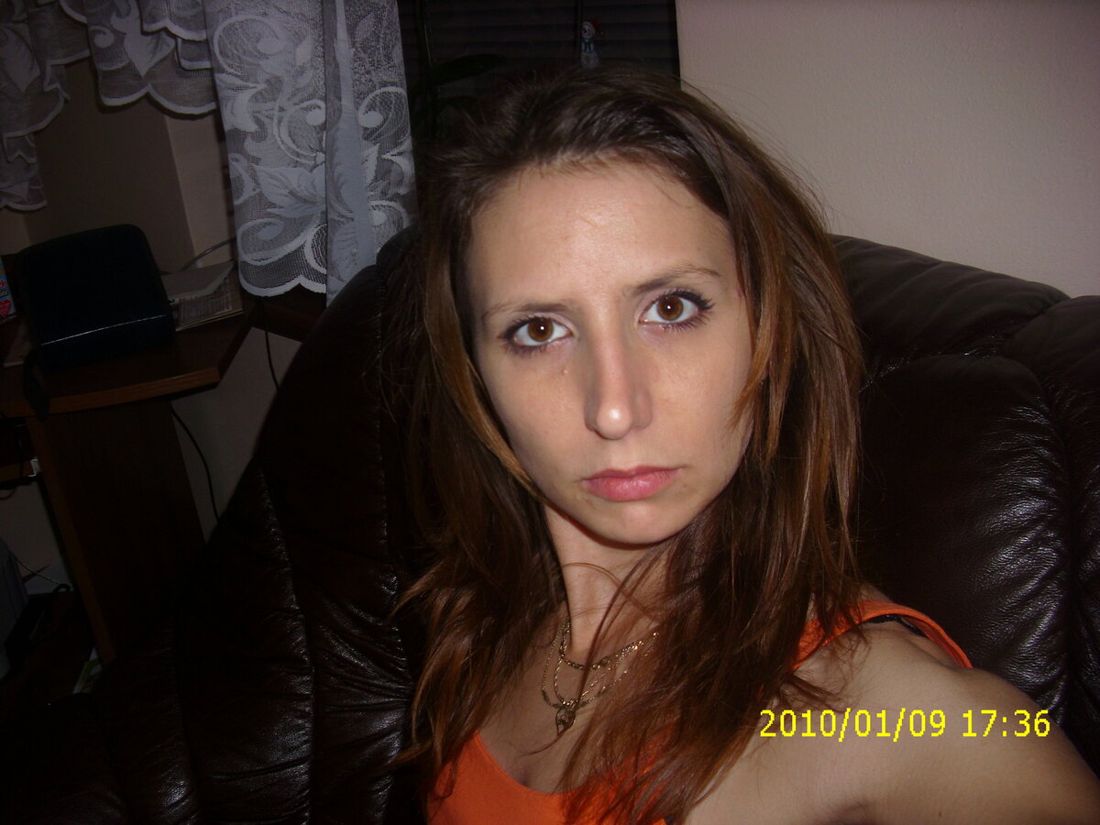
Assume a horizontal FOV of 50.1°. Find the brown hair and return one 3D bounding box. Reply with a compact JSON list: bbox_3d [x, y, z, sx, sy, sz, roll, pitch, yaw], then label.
[{"bbox_3d":[0.045,0.008,0.635,0.240,0.380,0.220,-4,14,7],"label":"brown hair"}]

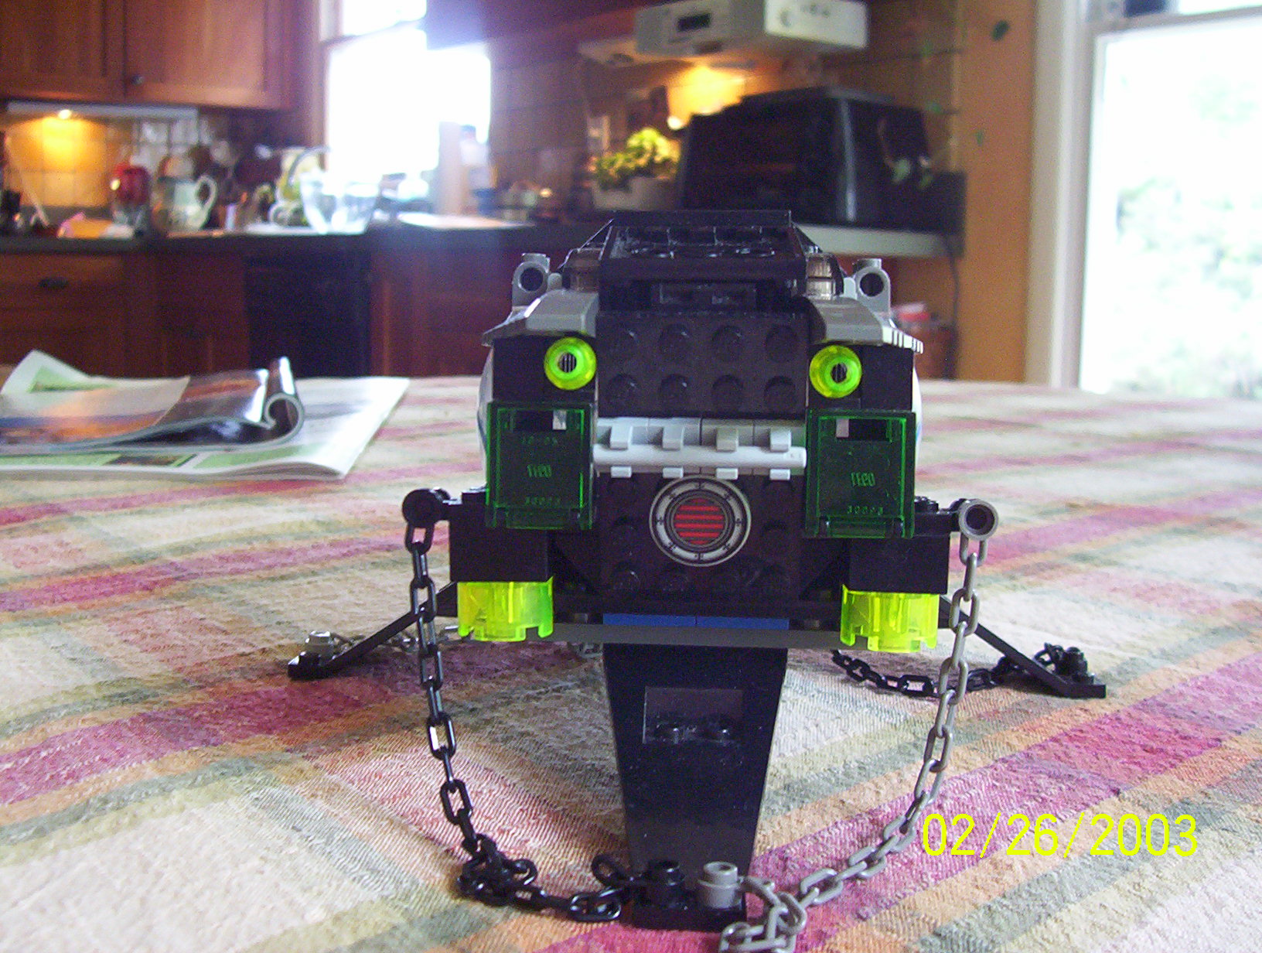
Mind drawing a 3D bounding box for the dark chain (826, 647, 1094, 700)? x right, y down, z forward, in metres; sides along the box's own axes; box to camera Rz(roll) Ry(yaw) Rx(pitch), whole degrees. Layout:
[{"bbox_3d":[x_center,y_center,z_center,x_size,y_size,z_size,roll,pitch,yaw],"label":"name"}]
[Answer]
[{"bbox_3d":[0.072,0.041,0.348,0.060,0.009,0.042,2,8,3],"label":"dark chain"}]

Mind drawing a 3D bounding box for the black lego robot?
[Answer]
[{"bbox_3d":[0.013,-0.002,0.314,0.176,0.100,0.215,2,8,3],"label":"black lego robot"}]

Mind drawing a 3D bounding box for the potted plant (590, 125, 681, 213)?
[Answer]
[{"bbox_3d":[0.021,-0.655,3.350,0.195,0.185,0.190,6,9,33],"label":"potted plant"}]

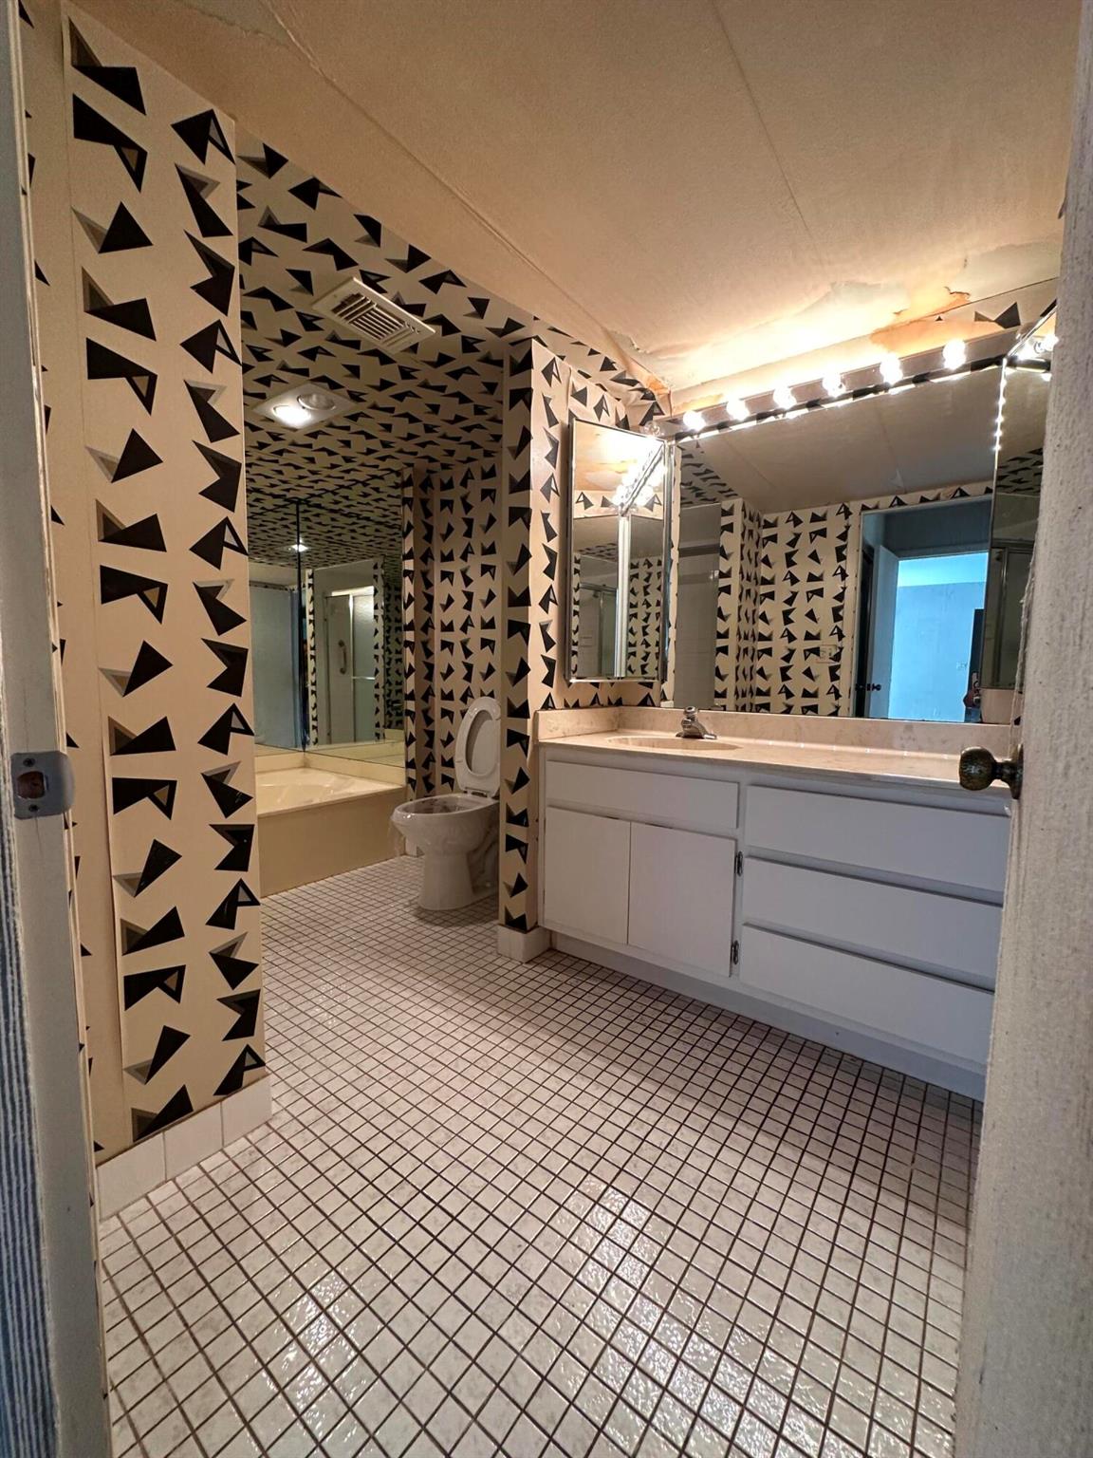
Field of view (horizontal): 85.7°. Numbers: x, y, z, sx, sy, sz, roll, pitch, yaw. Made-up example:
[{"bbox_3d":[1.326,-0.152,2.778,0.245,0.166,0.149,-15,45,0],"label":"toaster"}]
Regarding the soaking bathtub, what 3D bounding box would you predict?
[{"bbox_3d":[-1.595,0.520,2.975,0.995,0.387,1.414,5,7,37],"label":"soaking bathtub"}]

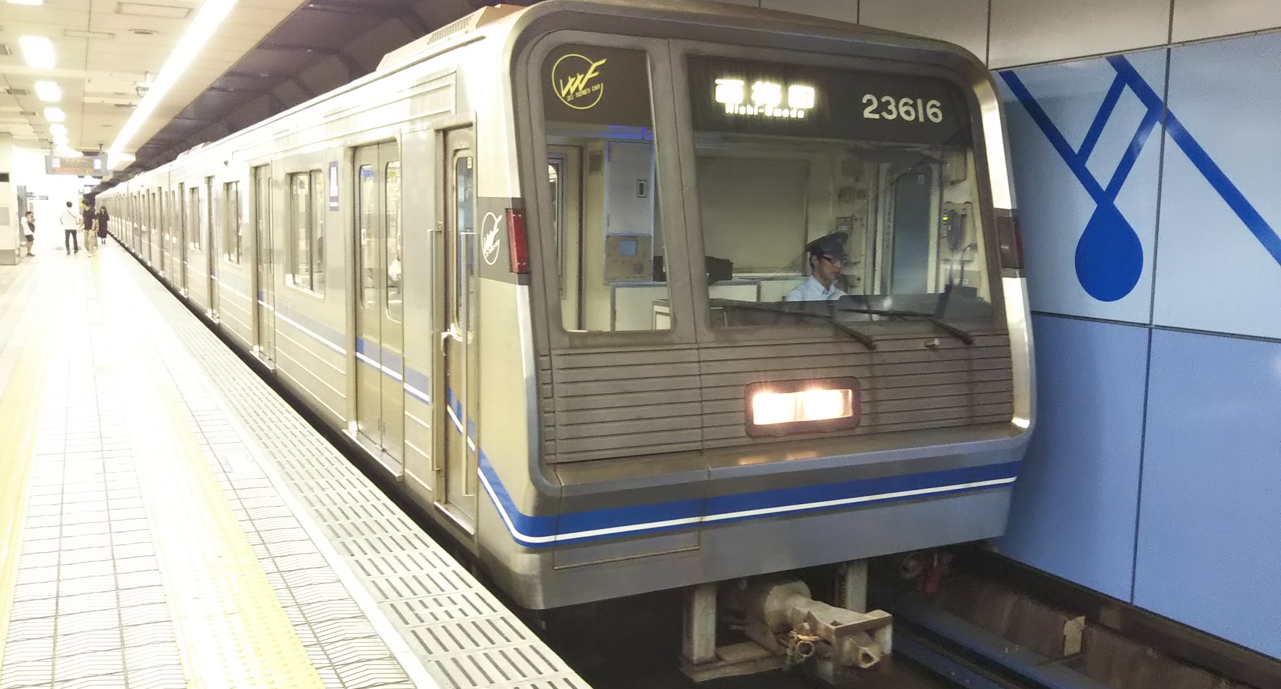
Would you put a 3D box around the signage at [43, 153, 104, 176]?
[{"bbox_3d":[-15.490,-4.916,30.449,1.501,0.569,0.250,-2,8,-27],"label":"signage"}]

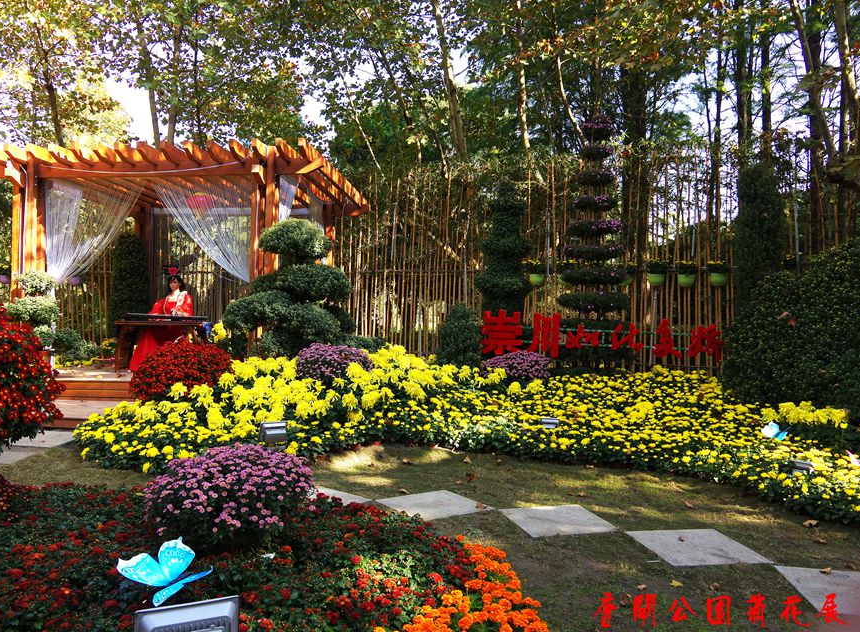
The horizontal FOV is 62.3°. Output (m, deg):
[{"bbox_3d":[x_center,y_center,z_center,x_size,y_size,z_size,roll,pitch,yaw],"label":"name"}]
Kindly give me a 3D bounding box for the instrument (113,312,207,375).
[{"bbox_3d":[-3.760,0.360,10.000,1.220,0.780,0.420,1,0,5],"label":"instrument"}]

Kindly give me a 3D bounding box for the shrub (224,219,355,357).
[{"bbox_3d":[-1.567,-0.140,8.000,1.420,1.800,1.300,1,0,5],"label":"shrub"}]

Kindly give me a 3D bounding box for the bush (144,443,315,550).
[{"bbox_3d":[-1.028,0.905,3.650,0.860,0.523,0.840,0,1,0],"label":"bush"}]

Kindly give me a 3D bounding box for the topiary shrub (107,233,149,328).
[{"bbox_3d":[-5.124,-0.416,12.100,0.699,2.005,0.700,0,1,0],"label":"topiary shrub"}]

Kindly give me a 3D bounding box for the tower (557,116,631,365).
[{"bbox_3d":[2.842,-1.270,12.300,1.253,4.353,1.250,0,1,0],"label":"tower"}]

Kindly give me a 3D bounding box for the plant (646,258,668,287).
[{"bbox_3d":[4.136,-0.794,13.000,0.394,0.511,0.370,0,1,0],"label":"plant"}]

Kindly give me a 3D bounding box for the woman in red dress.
[{"bbox_3d":[-4.088,0.099,10.800,0.980,1.517,0.750,0,1,7],"label":"woman in red dress"}]

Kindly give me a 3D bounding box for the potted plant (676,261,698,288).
[{"bbox_3d":[4.539,-0.734,12.600,0.380,0.470,0.360,1,0,5],"label":"potted plant"}]

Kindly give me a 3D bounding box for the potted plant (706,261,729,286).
[{"bbox_3d":[5.047,-0.746,12.500,0.390,0.450,0.360,1,0,5],"label":"potted plant"}]

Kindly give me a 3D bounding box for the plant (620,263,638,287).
[{"bbox_3d":[3.496,-0.731,12.700,0.390,0.450,0.360,1,0,5],"label":"plant"}]

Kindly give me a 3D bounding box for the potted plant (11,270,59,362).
[{"bbox_3d":[-4.789,0.066,8.600,0.550,1.200,0.520,1,0,5],"label":"potted plant"}]

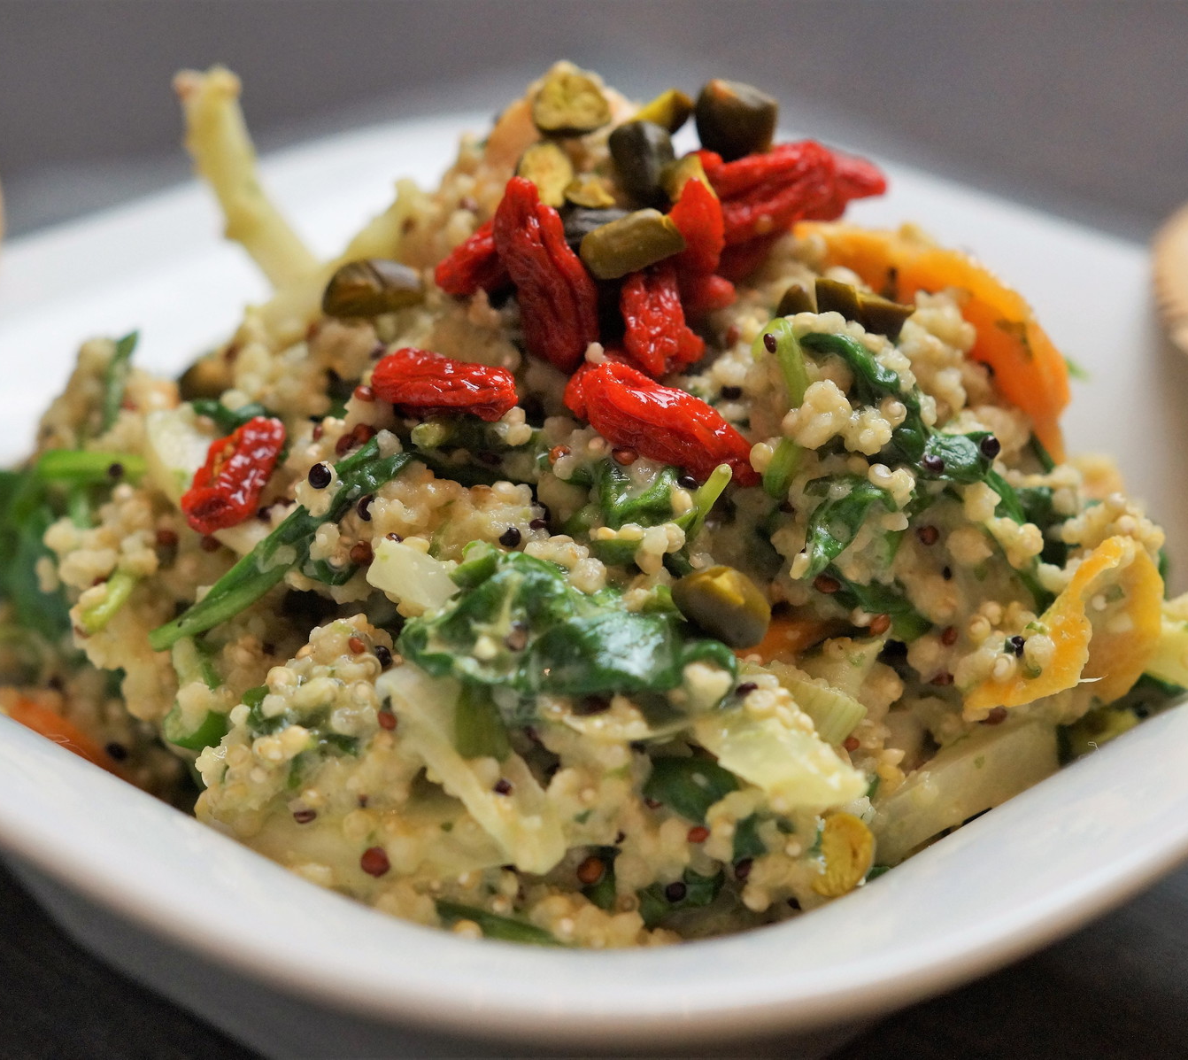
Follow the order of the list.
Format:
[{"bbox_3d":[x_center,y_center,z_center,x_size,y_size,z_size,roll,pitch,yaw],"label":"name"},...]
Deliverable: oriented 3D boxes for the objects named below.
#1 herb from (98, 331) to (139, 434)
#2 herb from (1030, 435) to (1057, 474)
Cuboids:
[{"bbox_3d":[-0.056,-0.017,0.390,0.003,0.012,0.004,15,6,-8],"label":"herb"},{"bbox_3d":[0.051,-0.009,0.377,0.002,0.004,0.002,-32,-6,16],"label":"herb"}]

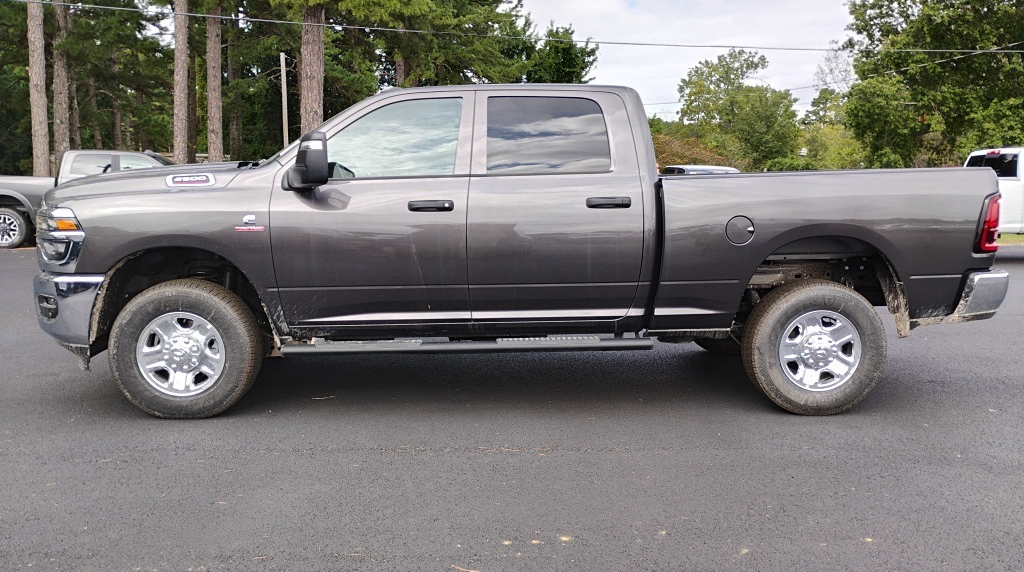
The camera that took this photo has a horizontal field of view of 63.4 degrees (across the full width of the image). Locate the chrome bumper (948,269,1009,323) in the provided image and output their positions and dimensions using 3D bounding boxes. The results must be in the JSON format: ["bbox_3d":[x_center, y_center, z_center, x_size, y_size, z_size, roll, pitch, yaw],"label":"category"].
[{"bbox_3d":[2.839,-0.057,5.978,0.470,0.300,1.920,0,8,-3],"label":"chrome bumper"}]

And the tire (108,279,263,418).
[{"bbox_3d":[-1.933,0.367,4.939,0.840,0.830,0.276,0,8,-3],"label":"tire"}]

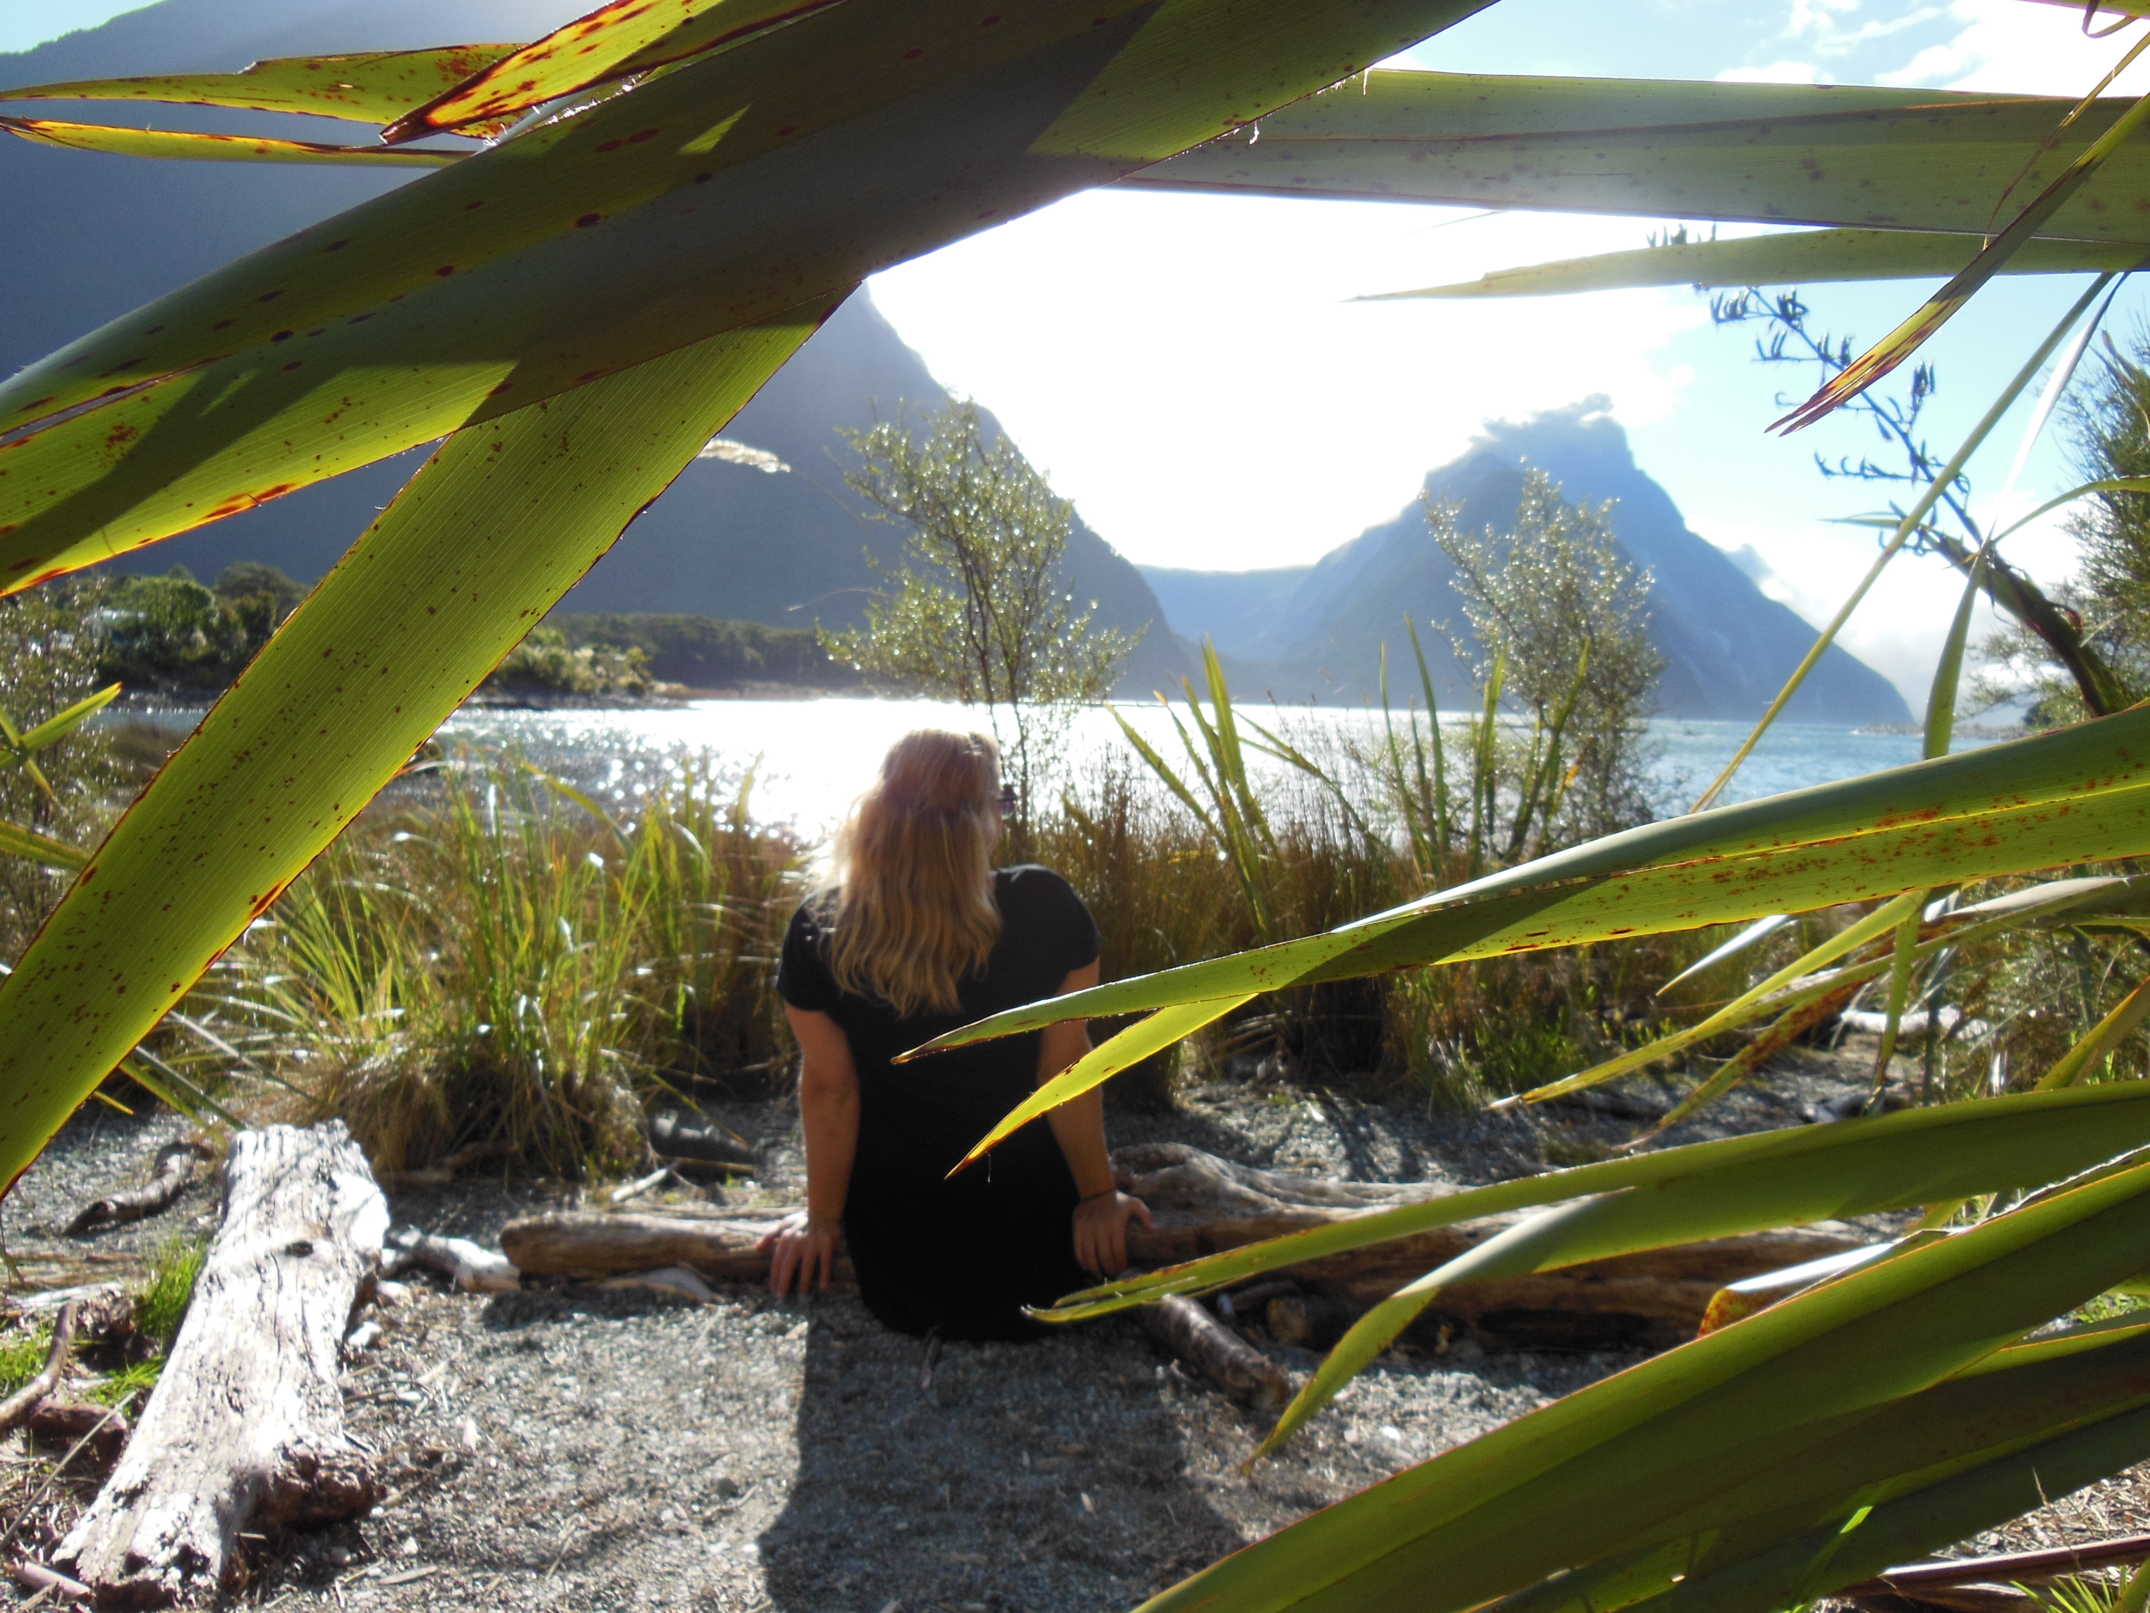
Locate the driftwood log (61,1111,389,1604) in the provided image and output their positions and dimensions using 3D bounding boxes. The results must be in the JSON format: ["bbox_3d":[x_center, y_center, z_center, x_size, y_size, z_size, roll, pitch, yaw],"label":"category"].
[{"bbox_3d":[-1.065,0.686,2.100,0.265,0.190,1.140,0,4,-21],"label":"driftwood log"}]

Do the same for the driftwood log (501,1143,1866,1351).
[{"bbox_3d":[0.127,0.687,2.509,2.100,0.210,0.310,2,4,4],"label":"driftwood log"}]

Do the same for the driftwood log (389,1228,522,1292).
[{"bbox_3d":[-0.979,0.713,2.468,0.250,0.070,0.080,3,4,14],"label":"driftwood log"}]

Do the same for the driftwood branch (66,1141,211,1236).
[{"bbox_3d":[-1.653,0.670,2.772,0.100,0.070,0.350,2,4,6],"label":"driftwood branch"}]

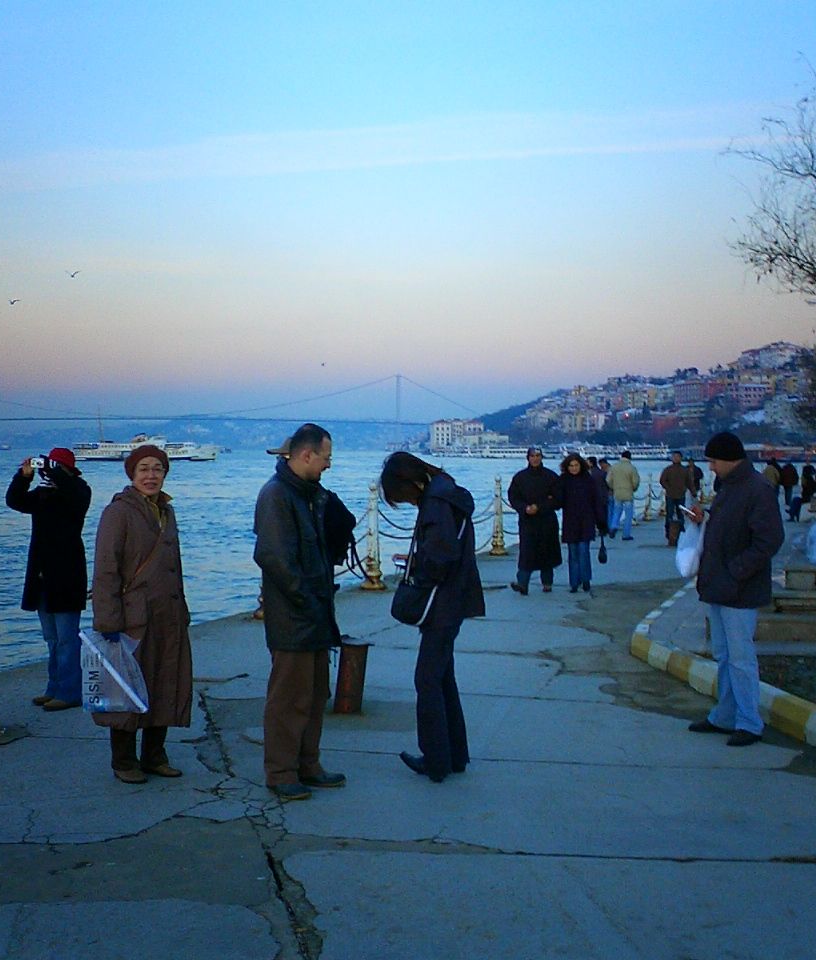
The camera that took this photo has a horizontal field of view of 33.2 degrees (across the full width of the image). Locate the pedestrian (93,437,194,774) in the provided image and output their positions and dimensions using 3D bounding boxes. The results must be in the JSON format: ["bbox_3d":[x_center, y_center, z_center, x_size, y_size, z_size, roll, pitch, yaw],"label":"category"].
[{"bbox_3d":[-1.320,0.648,6.802,0.530,1.640,0.420,-1,1,-30],"label":"pedestrian"}]

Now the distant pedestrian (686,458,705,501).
[{"bbox_3d":[8.749,0.184,42.000,0.520,1.700,0.360,1,1,18],"label":"distant pedestrian"}]

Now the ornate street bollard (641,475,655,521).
[{"bbox_3d":[6.315,0.461,36.000,0.320,1.240,0.320,0,1,0],"label":"ornate street bollard"}]

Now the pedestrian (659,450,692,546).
[{"bbox_3d":[5.321,0.288,27.181,0.600,1.710,0.420,0,1,9],"label":"pedestrian"}]

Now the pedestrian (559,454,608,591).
[{"bbox_3d":[2.102,0.504,16.532,0.540,1.630,0.380,0,1,10],"label":"pedestrian"}]

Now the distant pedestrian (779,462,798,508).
[{"bbox_3d":[13.209,0.116,47.282,0.550,1.600,0.400,0,1,12],"label":"distant pedestrian"}]

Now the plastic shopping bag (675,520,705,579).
[{"bbox_3d":[1.625,0.396,7.900,0.210,0.350,0.200,0,1,-6],"label":"plastic shopping bag"}]

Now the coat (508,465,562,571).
[{"bbox_3d":[1.538,0.452,16.500,0.620,1.270,0.400,0,1,10],"label":"coat"}]

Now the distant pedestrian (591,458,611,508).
[{"bbox_3d":[4.083,0.313,28.982,0.400,1.600,0.500,0,1,-18],"label":"distant pedestrian"}]

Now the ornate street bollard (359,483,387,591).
[{"bbox_3d":[-0.428,0.681,16.500,0.320,1.290,0.320,0,1,0],"label":"ornate street bollard"}]

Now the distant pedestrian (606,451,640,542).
[{"bbox_3d":[4.225,0.286,26.781,0.580,1.720,0.440,0,1,-9],"label":"distant pedestrian"}]

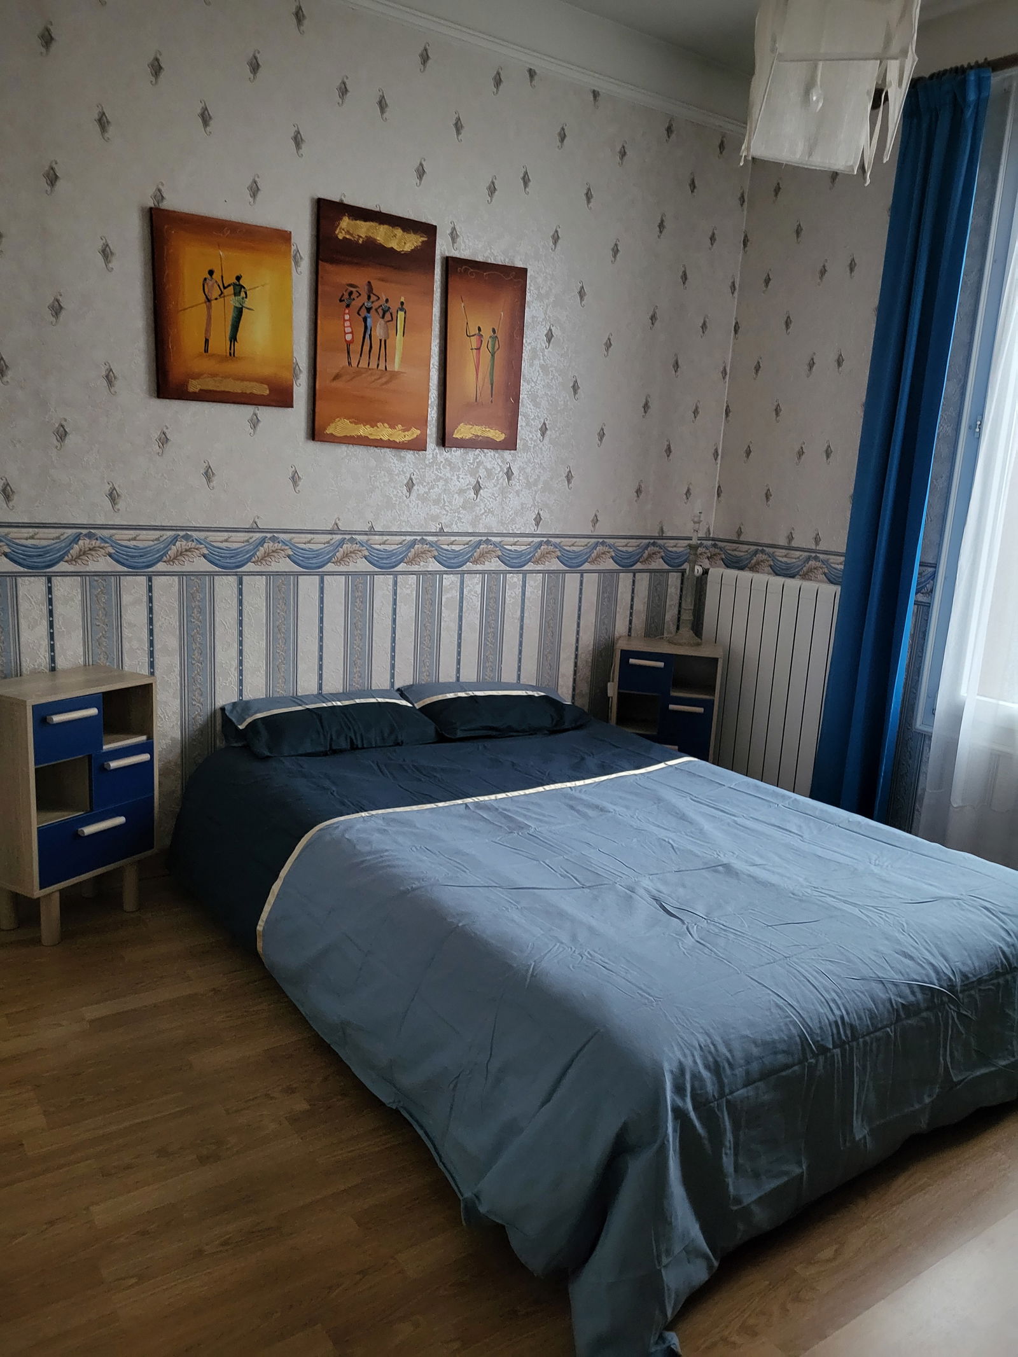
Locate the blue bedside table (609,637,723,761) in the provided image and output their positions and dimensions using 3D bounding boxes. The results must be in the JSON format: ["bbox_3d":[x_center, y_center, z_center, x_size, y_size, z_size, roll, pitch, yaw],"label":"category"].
[{"bbox_3d":[0.596,0.201,3.960,0.389,0.666,0.242,5,11,8],"label":"blue bedside table"}]

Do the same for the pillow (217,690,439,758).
[{"bbox_3d":[-0.535,0.095,3.103,0.593,0.141,0.442,-5,14,-35],"label":"pillow"}]

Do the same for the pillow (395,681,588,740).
[{"bbox_3d":[-0.034,0.059,3.454,0.593,0.141,0.442,-5,14,-35],"label":"pillow"}]

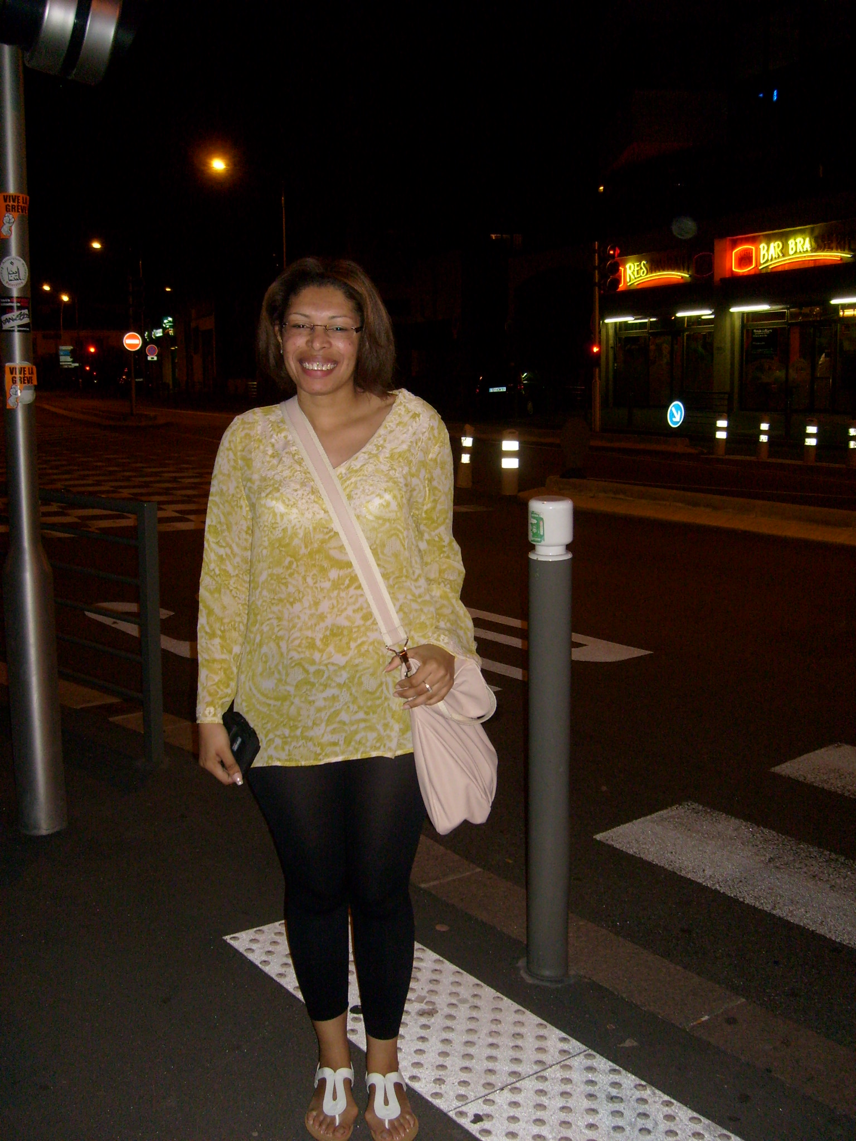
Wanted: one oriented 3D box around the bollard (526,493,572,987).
[{"bbox_3d":[0.300,0.424,2.841,0.106,1.210,0.106,-1,9,0],"label":"bollard"}]

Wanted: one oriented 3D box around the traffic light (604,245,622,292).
[{"bbox_3d":[3.358,-5.519,21.100,0.270,0.900,0.290,-5,10,-28],"label":"traffic light"}]

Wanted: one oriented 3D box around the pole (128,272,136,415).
[{"bbox_3d":[-7.244,-5.502,28.048,0.140,3.410,0.140,-1,9,0],"label":"pole"}]

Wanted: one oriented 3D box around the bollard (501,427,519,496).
[{"bbox_3d":[0.901,-1.192,12.675,0.190,0.720,0.190,-1,9,0],"label":"bollard"}]

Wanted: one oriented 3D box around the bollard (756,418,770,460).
[{"bbox_3d":[5.566,-2.211,19.118,0.190,0.720,0.190,-1,9,0],"label":"bollard"}]

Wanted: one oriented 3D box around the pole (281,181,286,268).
[{"bbox_3d":[-5.627,-10.760,44.978,0.150,8.400,0.150,-1,9,0],"label":"pole"}]

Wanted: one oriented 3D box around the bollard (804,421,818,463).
[{"bbox_3d":[6.266,-2.126,18.847,0.190,0.720,0.190,-1,9,0],"label":"bollard"}]

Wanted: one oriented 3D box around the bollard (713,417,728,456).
[{"bbox_3d":[5.003,-2.312,19.642,0.190,0.720,0.190,-1,9,0],"label":"bollard"}]

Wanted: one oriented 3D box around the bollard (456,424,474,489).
[{"bbox_3d":[0.416,-1.296,13.031,0.190,0.720,0.190,-1,9,0],"label":"bollard"}]

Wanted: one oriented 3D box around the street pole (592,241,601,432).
[{"bbox_3d":[3.146,-4.303,21.344,0.150,3.450,0.150,-1,9,0],"label":"street pole"}]

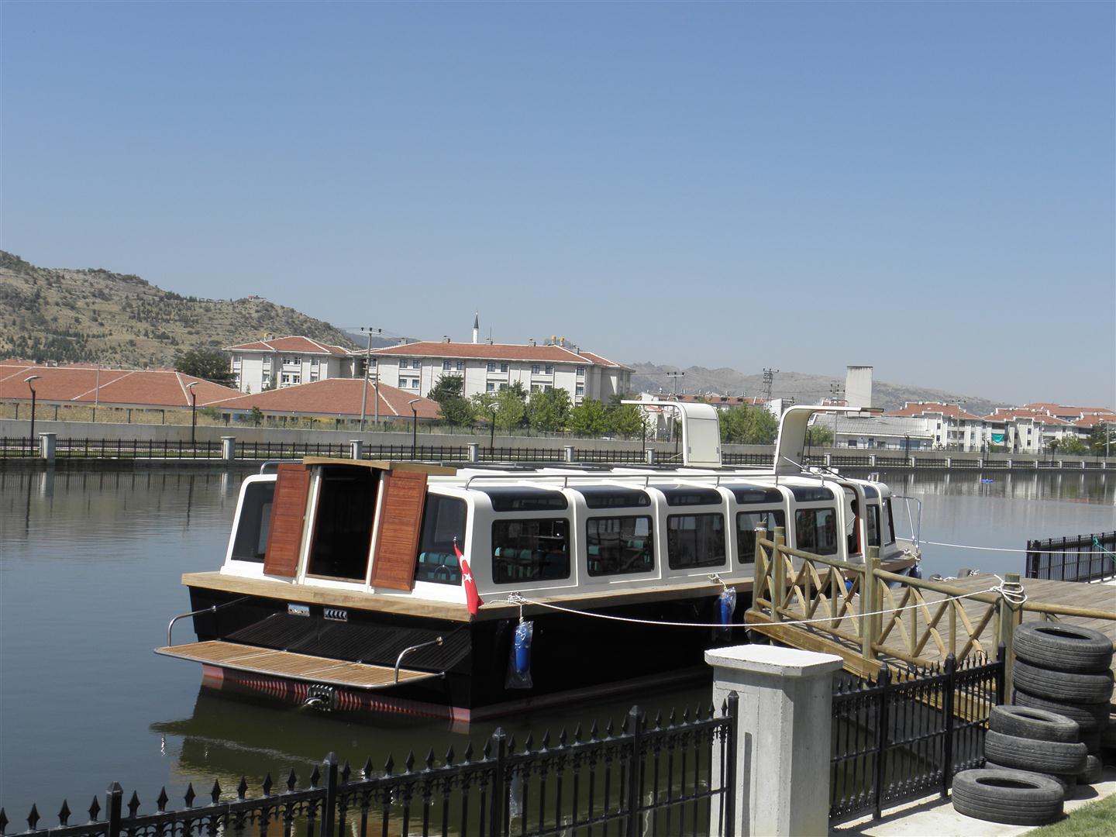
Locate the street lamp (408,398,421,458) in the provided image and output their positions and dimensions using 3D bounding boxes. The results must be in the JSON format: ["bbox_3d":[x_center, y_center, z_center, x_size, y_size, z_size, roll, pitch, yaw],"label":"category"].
[{"bbox_3d":[-8.200,0.548,94.000,0.720,3.450,0.450,3,0,29],"label":"street lamp"}]

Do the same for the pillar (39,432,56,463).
[{"bbox_3d":[-22.646,1.258,73.000,0.550,1.280,0.550,2,-1,30],"label":"pillar"}]

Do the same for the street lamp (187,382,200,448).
[{"bbox_3d":[-19.062,-0.228,86.000,0.720,3.450,0.450,3,0,29],"label":"street lamp"}]

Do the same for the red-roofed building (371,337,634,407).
[{"bbox_3d":[-8.700,-4.927,262.000,37.000,15.200,23.000,3,0,14],"label":"red-roofed building"}]

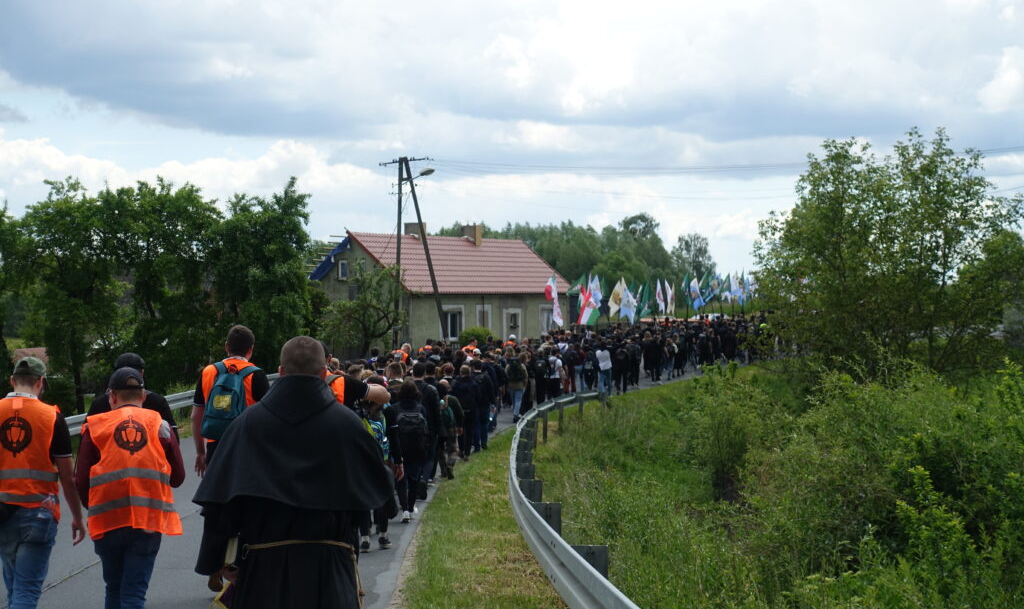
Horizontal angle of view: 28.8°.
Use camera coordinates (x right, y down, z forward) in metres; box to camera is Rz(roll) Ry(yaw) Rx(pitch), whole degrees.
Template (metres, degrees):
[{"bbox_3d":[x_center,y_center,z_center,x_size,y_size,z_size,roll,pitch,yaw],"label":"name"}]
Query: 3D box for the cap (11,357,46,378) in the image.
[{"bbox_3d":[-2.544,0.342,10.593,0.180,0.130,0.260,0,-10,12],"label":"cap"}]

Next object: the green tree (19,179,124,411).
[{"bbox_3d":[-12.416,-0.253,56.000,3.300,6.500,3.300,0,0,0],"label":"green tree"}]

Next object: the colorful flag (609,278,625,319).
[{"bbox_3d":[4.120,-0.217,78.500,0.620,1.550,0.350,0,0,-12],"label":"colorful flag"}]

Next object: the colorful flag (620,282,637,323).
[{"bbox_3d":[4.563,-0.118,78.000,0.630,1.650,0.350,0,0,-12],"label":"colorful flag"}]

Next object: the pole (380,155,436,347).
[{"bbox_3d":[-3.988,-1.548,76.000,2.000,8.201,0.600,0,0,0],"label":"pole"}]

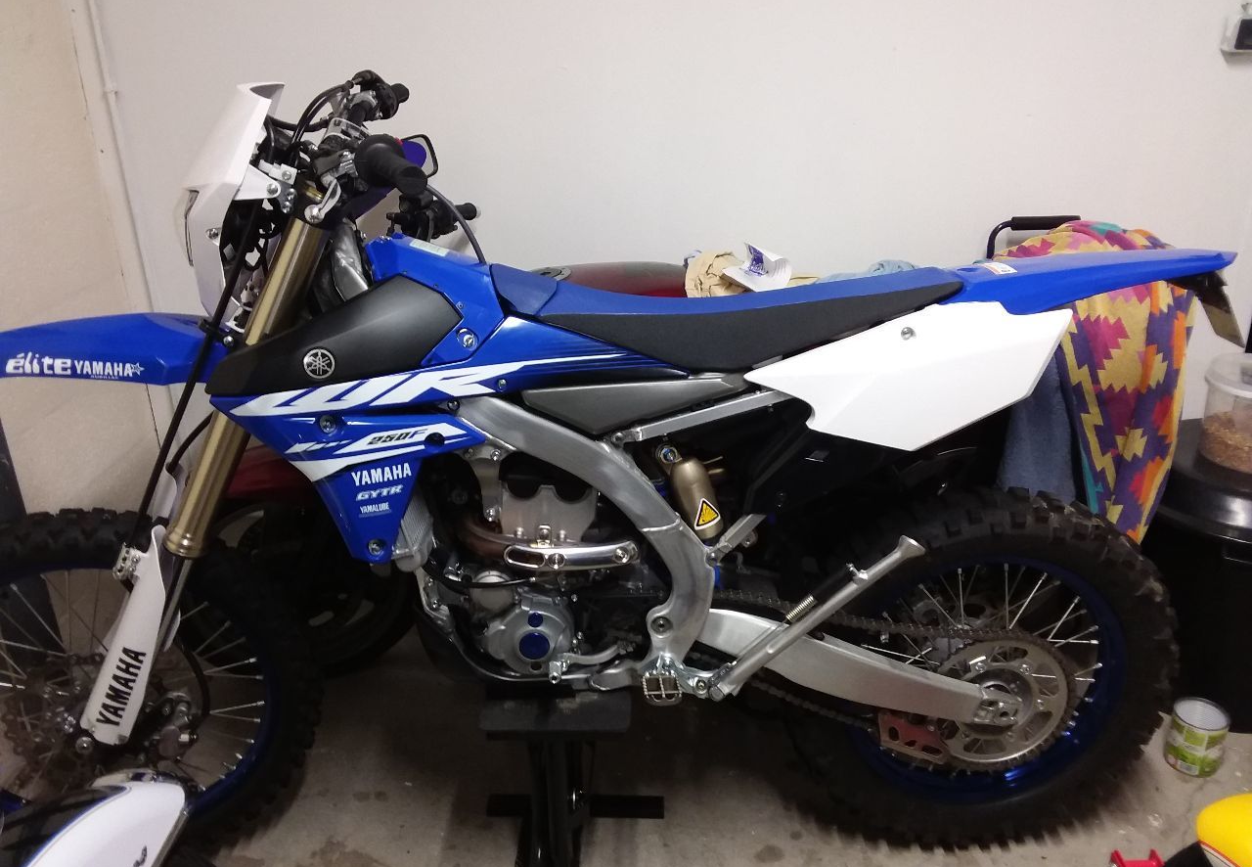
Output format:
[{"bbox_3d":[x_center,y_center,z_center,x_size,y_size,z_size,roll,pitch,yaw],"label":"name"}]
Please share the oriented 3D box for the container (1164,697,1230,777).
[{"bbox_3d":[1.135,0.605,1.942,0.100,0.117,0.100,-1,22,0],"label":"container"}]

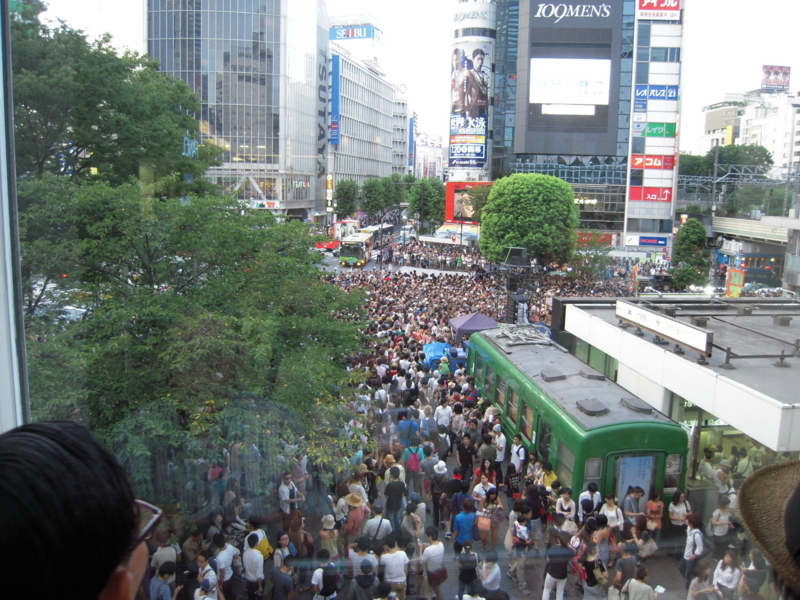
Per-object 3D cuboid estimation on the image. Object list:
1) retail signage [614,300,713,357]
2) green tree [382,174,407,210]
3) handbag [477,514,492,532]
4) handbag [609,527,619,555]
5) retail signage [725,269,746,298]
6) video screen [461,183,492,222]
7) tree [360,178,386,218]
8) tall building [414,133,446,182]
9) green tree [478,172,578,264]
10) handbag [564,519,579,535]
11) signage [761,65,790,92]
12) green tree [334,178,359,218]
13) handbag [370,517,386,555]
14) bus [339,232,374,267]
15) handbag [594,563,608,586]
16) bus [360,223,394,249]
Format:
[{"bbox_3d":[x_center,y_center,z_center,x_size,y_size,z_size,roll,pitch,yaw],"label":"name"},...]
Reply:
[{"bbox_3d":[7.420,0.690,18.600,0.200,0.620,4.750,0,9,-7],"label":"retail signage"},{"bbox_3d":[-1.262,-21.876,145.377,5.500,12.850,5.500,1,9,0],"label":"green tree"},{"bbox_3d":[1.885,4.985,14.400,0.310,0.330,0.130,2,9,6],"label":"handbag"},{"bbox_3d":[4.549,5.145,13.786,0.150,0.500,0.300,7,11,34],"label":"handbag"},{"bbox_3d":[19.702,-0.881,38.000,1.050,2.000,0.150,3,10,14],"label":"retail signage"},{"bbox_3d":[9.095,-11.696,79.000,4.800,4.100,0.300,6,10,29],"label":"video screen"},{"bbox_3d":[-5.404,-19.109,131.655,5.300,11.630,5.300,1,9,0],"label":"tree"},{"bbox_3d":[10.350,-45.613,235.000,15.000,30.000,13.000,-6,12,-37],"label":"tall building"},{"bbox_3d":[9.417,-4.357,47.892,7.200,9.830,7.100,1,9,0],"label":"green tree"},{"bbox_3d":[3.830,5.080,14.450,0.330,0.300,0.150,3,10,11],"label":"handbag"},{"bbox_3d":[111.226,-65.462,191.675,8.400,8.400,0.900,1,9,0],"label":"signage"},{"bbox_3d":[-9.837,-16.721,118.885,4.600,10.840,4.600,1,9,0],"label":"green tree"},{"bbox_3d":[-0.440,4.822,13.250,0.310,0.640,0.180,2,9,6],"label":"handbag"},{"bbox_3d":[-4.993,-5.888,77.065,2.500,3.000,10.500,2,9,4],"label":"bus"},{"bbox_3d":[3.826,5.199,12.300,0.280,0.400,0.140,-2,10,-17],"label":"handbag"},{"bbox_3d":[-3.571,-9.780,101.250,2.500,3.000,10.600,4,10,15],"label":"bus"}]

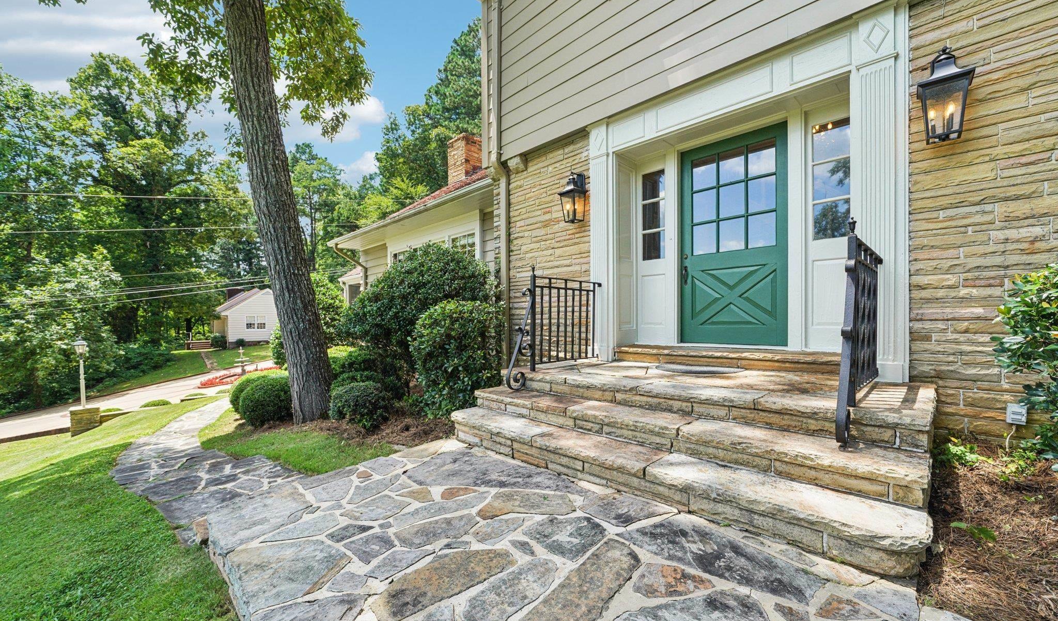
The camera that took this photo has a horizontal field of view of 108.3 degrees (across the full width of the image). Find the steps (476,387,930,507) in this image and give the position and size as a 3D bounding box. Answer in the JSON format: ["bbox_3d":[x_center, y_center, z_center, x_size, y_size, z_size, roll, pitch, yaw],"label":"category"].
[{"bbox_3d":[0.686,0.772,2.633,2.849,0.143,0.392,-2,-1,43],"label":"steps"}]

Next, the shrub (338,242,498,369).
[{"bbox_3d":[-1.521,0.045,5.150,2.050,1.900,1.850,-1,-1,43],"label":"shrub"}]

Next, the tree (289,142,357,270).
[{"bbox_3d":[-19.901,-6.964,36.000,5.800,16.929,5.800,0,0,0],"label":"tree"}]

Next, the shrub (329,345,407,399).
[{"bbox_3d":[-2.030,0.771,4.750,0.950,0.700,0.900,-1,-1,43],"label":"shrub"}]

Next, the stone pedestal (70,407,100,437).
[{"bbox_3d":[-10.573,2.659,9.100,0.460,0.620,0.440,0,0,-33],"label":"stone pedestal"}]

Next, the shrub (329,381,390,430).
[{"bbox_3d":[-1.712,0.958,3.850,0.580,0.500,0.560,-1,-1,43],"label":"shrub"}]

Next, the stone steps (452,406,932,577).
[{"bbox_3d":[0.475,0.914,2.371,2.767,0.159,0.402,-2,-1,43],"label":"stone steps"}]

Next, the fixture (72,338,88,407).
[{"bbox_3d":[-12.324,1.716,10.500,0.250,1.930,0.250,-1,-1,43],"label":"fixture"}]

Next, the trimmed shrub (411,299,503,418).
[{"bbox_3d":[-0.767,0.508,4.050,0.970,1.160,0.950,0,-1,0],"label":"trimmed shrub"}]

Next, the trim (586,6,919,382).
[{"bbox_3d":[1.669,-0.765,3.460,2.520,2.580,0.340,-1,0,44],"label":"trim"}]

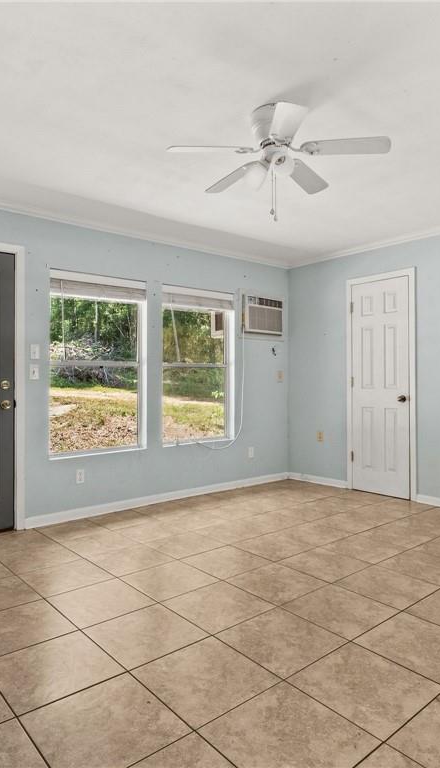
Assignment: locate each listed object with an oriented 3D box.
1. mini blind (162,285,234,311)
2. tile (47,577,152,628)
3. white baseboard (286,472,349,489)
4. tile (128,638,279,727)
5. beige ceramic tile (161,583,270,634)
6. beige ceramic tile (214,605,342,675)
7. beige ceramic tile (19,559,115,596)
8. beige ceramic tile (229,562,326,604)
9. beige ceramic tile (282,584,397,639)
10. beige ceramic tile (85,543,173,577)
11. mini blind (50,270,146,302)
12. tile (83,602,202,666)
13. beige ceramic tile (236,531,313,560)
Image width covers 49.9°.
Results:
[{"bbox_3d":[-0.197,-0.802,4.463,0.815,0.170,0.060,-1,1,-38],"label":"mini blind"},{"bbox_3d":[-0.590,1.085,2.350,0.402,0.015,0.402,0,0,-41],"label":"tile"},{"bbox_3d":[1.032,1.028,5.021,0.700,0.075,0.015,1,1,44],"label":"white baseboard"},{"bbox_3d":[-0.055,1.090,1.757,0.405,0.012,0.405,0,0,-40],"label":"tile"},{"bbox_3d":[-0.009,1.115,2.378,0.405,0.013,0.405,-1,1,-40],"label":"beige ceramic tile"},{"bbox_3d":[0.262,1.090,2.016,0.405,0.012,0.405,0,0,-40],"label":"beige ceramic tile"},{"bbox_3d":[-0.872,1.099,2.681,0.403,0.012,0.396,-1,1,-41],"label":"beige ceramic tile"},{"bbox_3d":[0.313,1.111,2.634,0.405,0.013,0.405,-1,1,-40],"label":"beige ceramic tile"},{"bbox_3d":[0.589,1.109,2.317,0.409,0.012,0.405,-1,1,-40],"label":"beige ceramic tile"},{"bbox_3d":[-0.559,1.104,2.982,0.405,0.013,0.405,-1,1,-40],"label":"beige ceramic tile"},{"bbox_3d":[-0.983,-0.798,3.905,0.844,0.178,0.050,0,0,-40],"label":"mini blind"},{"bbox_3d":[-0.321,1.085,2.050,0.402,0.015,0.402,0,0,-40],"label":"tile"},{"bbox_3d":[0.361,1.102,3.192,0.405,0.013,0.405,-1,1,-40],"label":"beige ceramic tile"}]

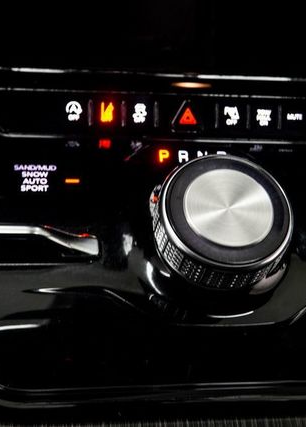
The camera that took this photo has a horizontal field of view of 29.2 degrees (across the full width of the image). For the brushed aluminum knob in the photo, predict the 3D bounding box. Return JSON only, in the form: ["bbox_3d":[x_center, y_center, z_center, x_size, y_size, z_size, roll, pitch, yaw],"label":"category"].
[{"bbox_3d":[0.033,0.003,0.273,0.062,0.022,0.062,3,59,-3],"label":"brushed aluminum knob"}]

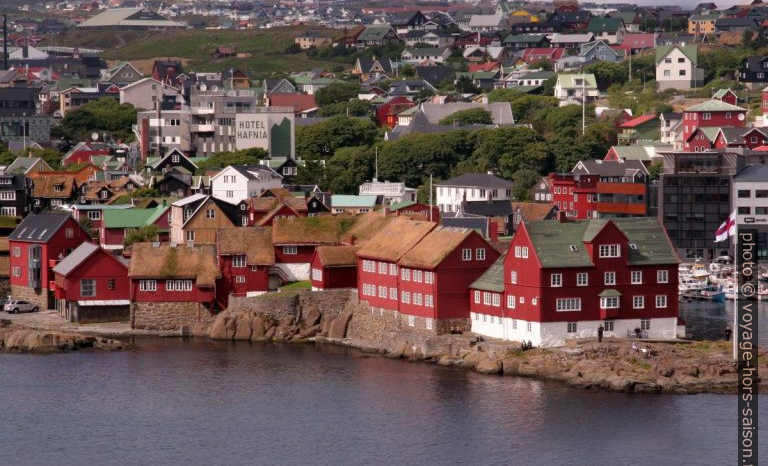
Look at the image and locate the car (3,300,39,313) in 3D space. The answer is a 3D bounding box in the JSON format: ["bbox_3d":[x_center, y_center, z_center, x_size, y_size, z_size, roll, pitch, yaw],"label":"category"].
[{"bbox_3d":[-45.969,9.443,368.200,4.450,1.680,1.820,-2,3,-29],"label":"car"}]

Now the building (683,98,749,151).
[{"bbox_3d":[67.090,-21.600,587.610,10.300,10.680,9.200,-1,3,-16],"label":"building"}]

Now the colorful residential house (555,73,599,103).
[{"bbox_3d":[47.111,-35.413,710.000,9.300,7.200,7.600,-1,3,-8],"label":"colorful residential house"}]

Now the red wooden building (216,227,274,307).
[{"bbox_3d":[-16.930,3.800,356.480,6.700,8.960,7.200,0,2,-4],"label":"red wooden building"}]

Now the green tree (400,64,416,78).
[{"bbox_3d":[6.503,-43.130,770.000,4.200,3.800,4.000,0,3,0],"label":"green tree"}]

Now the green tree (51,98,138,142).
[{"bbox_3d":[-55.192,-21.522,555.000,16.000,8.700,12.000,0,3,0],"label":"green tree"}]

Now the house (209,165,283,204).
[{"bbox_3d":[-22.865,-7.881,488.530,6.900,7.000,11.500,1,3,29],"label":"house"}]

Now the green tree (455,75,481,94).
[{"bbox_3d":[20.148,-35.711,700.000,6.200,4.700,5.500,0,3,0],"label":"green tree"}]

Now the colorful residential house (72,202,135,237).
[{"bbox_3d":[-40.870,-1.450,422.320,8.200,5.400,6.000,-1,3,-16],"label":"colorful residential house"}]

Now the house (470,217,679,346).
[{"bbox_3d":[20.981,4.968,322.993,16.900,13.200,17.200,-1,3,-24],"label":"house"}]

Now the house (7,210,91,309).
[{"bbox_3d":[-42.822,3.612,374.363,7.100,12.100,8.800,-2,3,-39],"label":"house"}]

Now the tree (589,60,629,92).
[{"bbox_3d":[48.750,-34.120,629.120,8.600,7.060,8.000,0,2,0],"label":"tree"}]

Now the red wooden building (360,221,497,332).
[{"bbox_3d":[5.920,5.000,338.500,9.500,11.550,22.000,-1,3,-23],"label":"red wooden building"}]

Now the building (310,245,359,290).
[{"bbox_3d":[-5.653,4.190,353.005,5.000,5.200,4.900,-1,3,-19],"label":"building"}]

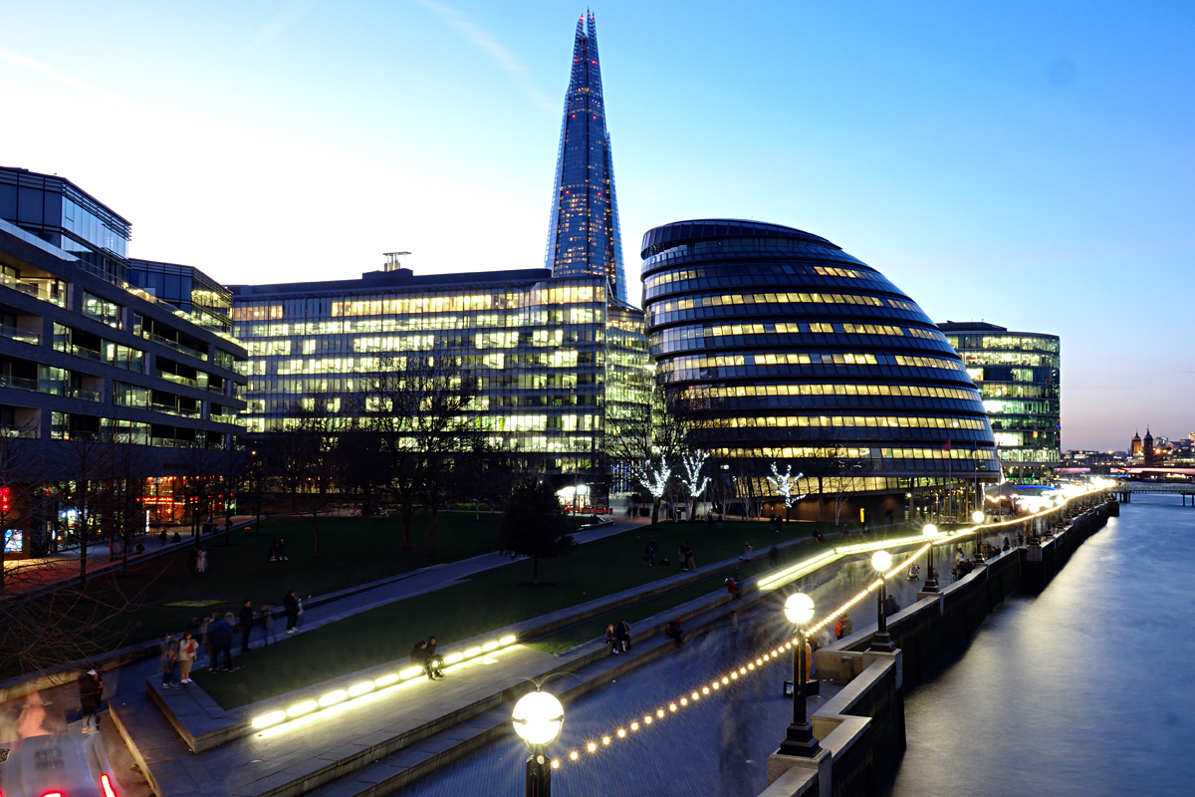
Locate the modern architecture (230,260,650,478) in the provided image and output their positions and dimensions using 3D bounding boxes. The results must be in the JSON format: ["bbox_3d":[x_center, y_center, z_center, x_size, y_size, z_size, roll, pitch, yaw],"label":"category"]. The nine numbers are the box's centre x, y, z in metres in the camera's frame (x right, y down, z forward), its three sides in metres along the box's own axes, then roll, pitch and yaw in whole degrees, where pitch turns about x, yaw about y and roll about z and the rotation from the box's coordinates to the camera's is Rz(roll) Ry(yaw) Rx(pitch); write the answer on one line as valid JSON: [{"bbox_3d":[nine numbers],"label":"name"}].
[{"bbox_3d":[-31.982,-2.097,211.525,87.000,45.000,42.000,-1,-4,21],"label":"modern architecture"}]

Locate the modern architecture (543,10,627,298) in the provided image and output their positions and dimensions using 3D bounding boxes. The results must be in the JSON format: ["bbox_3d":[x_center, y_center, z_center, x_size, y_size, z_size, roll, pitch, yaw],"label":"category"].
[{"bbox_3d":[-8.710,-109.042,635.033,68.000,306.000,66.000,1,-4,-2],"label":"modern architecture"}]

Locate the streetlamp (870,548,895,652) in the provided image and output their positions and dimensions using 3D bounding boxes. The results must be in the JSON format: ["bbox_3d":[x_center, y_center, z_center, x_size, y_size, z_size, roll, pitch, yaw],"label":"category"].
[{"bbox_3d":[11.289,7.914,38.087,0.900,3.780,0.900,-2,-4,30],"label":"streetlamp"}]

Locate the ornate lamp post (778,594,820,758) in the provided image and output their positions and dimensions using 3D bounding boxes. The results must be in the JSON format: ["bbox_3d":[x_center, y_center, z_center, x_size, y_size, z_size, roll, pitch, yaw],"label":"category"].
[{"bbox_3d":[5.023,6.773,23.927,0.950,3.880,0.950,-2,-4,30],"label":"ornate lamp post"}]

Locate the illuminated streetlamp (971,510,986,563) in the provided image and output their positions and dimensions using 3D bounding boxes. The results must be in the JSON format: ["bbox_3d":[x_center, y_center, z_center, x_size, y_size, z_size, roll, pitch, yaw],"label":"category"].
[{"bbox_3d":[28.926,10.383,73.011,0.920,3.750,0.920,-2,-4,30],"label":"illuminated streetlamp"}]

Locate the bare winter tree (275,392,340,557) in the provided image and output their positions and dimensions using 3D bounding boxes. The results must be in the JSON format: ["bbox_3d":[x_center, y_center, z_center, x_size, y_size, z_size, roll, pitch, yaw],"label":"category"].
[{"bbox_3d":[-21.088,5.457,70.285,4.900,12.030,4.900,1,-4,0],"label":"bare winter tree"}]

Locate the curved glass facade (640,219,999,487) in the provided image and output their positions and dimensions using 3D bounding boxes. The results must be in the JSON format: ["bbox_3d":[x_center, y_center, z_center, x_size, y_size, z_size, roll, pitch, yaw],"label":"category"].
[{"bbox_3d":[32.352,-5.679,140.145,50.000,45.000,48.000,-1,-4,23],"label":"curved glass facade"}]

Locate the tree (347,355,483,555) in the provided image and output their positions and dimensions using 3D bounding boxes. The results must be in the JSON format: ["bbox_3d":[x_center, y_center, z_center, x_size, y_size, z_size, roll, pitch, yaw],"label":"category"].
[{"bbox_3d":[-13.963,4.222,74.374,10.500,15.210,9.500,1,-4,0],"label":"tree"}]

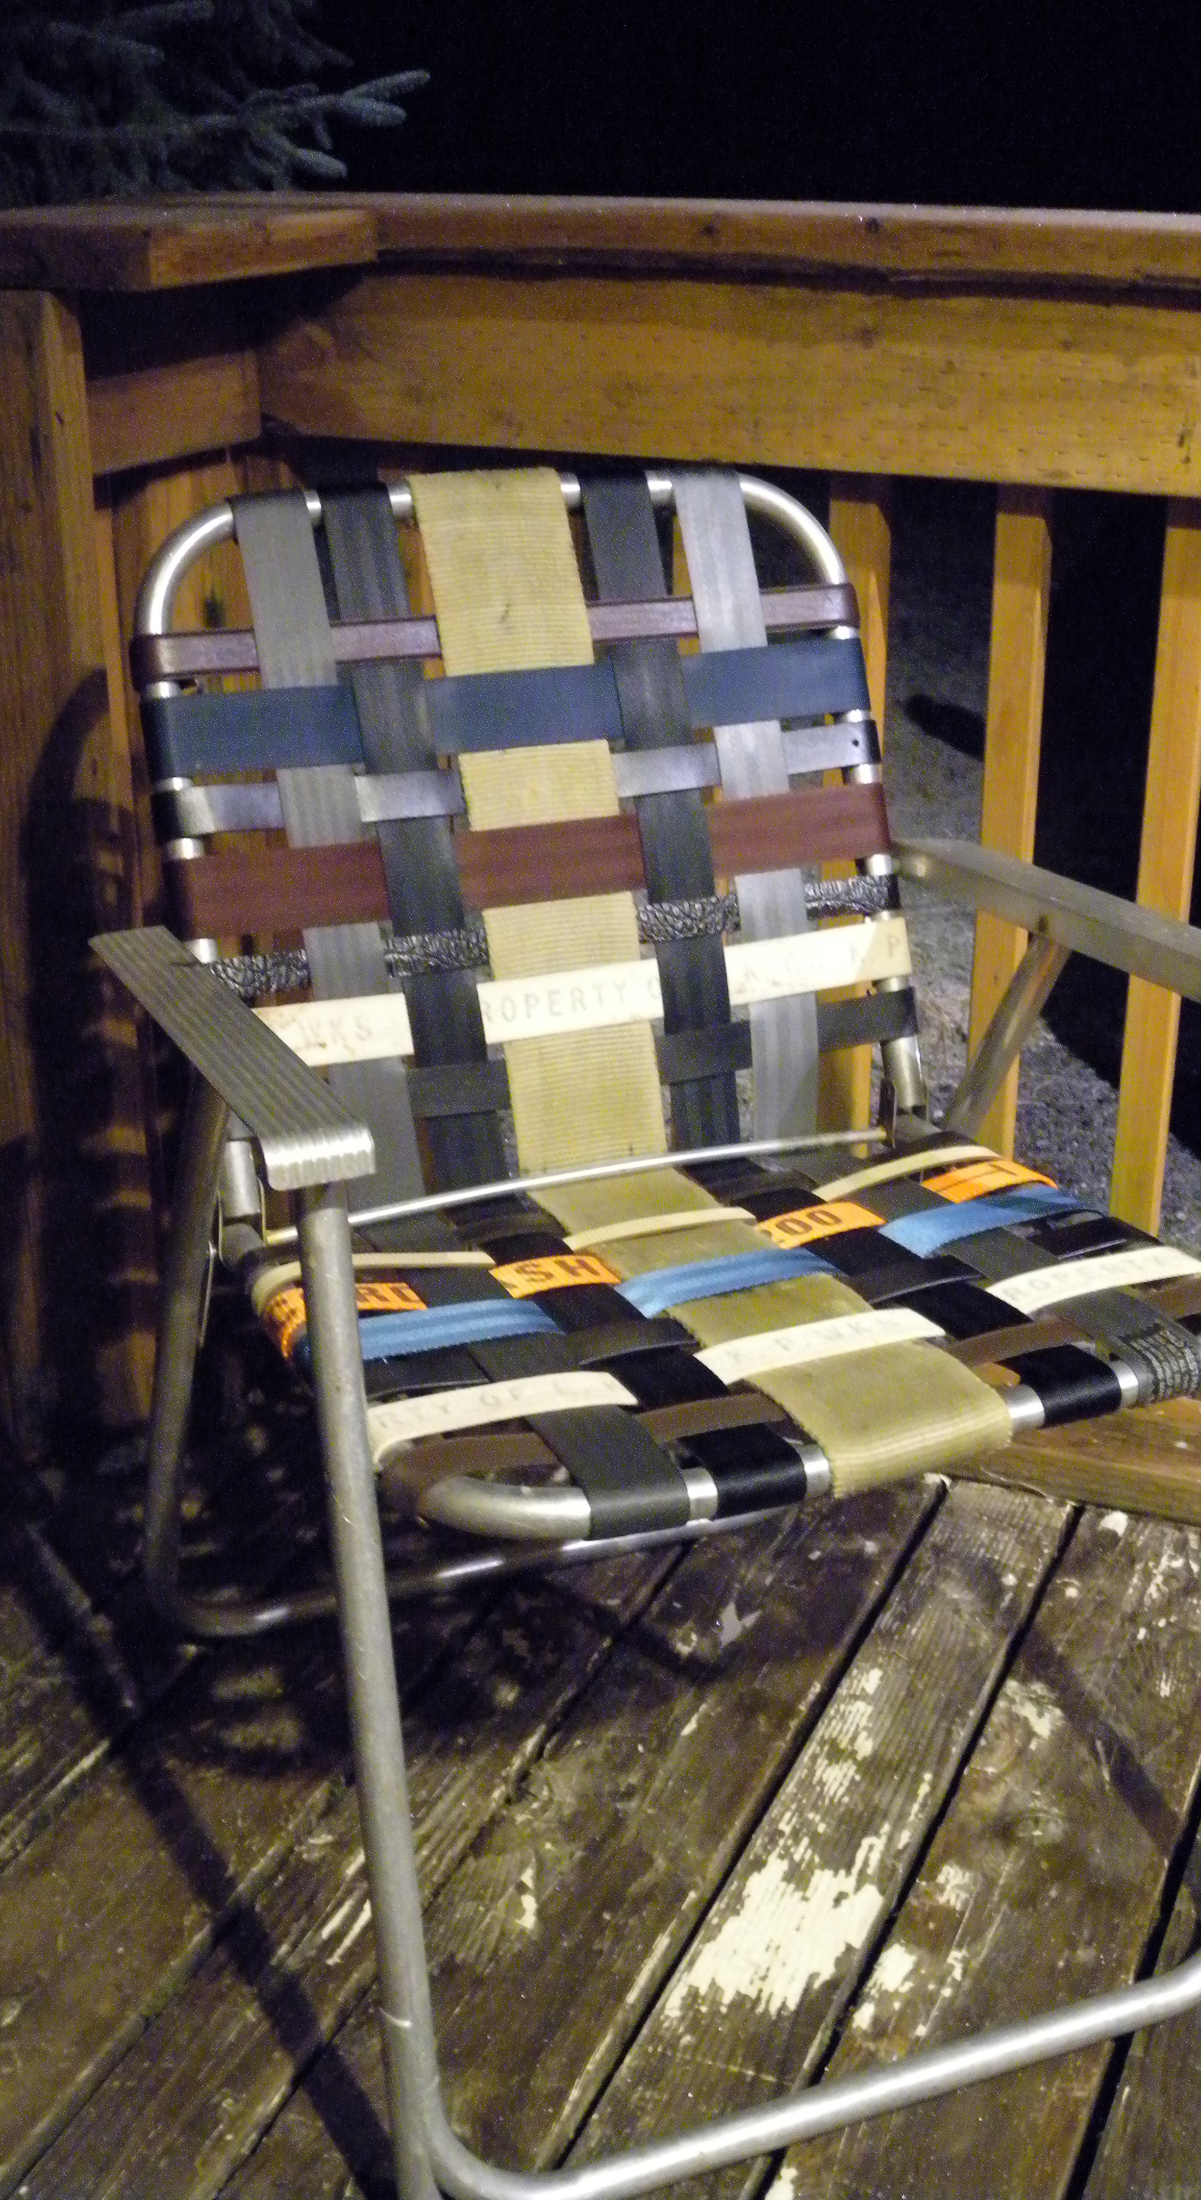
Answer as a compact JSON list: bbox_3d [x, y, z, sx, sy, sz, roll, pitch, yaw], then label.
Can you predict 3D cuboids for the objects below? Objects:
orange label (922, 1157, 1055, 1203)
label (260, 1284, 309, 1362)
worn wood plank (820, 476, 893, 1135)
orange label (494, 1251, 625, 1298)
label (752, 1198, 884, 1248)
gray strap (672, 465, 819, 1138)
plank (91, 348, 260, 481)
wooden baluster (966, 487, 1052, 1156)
[{"bbox_3d":[0.231,0.046,1.433,0.073,0.010,0.044,-8,19,-19],"label":"orange label"},{"bbox_3d":[-0.164,0.120,1.280,0.018,0.037,0.043,36,1,-27],"label":"label"},{"bbox_3d":[0.190,-0.150,1.895,0.035,0.744,0.036,9,24,21],"label":"worn wood plank"},{"bbox_3d":[-0.023,0.092,1.313,0.069,0.010,0.041,-8,19,-19],"label":"orange label"},{"bbox_3d":[0.125,0.067,1.378,0.072,0.010,0.041,-8,19,-19],"label":"label"},{"bbox_3d":[0.097,-0.191,1.536,0.049,0.421,0.020,-8,2,-19],"label":"gray strap"},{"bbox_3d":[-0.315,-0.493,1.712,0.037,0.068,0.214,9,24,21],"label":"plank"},{"bbox_3d":[0.307,-0.131,1.849,0.035,0.744,0.036,9,24,21],"label":"wooden baluster"}]

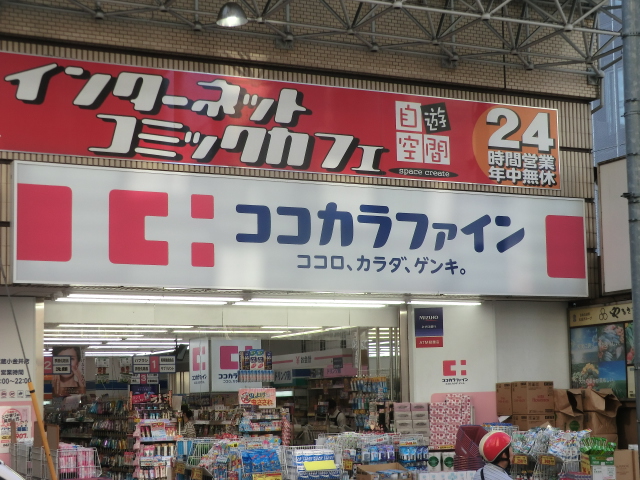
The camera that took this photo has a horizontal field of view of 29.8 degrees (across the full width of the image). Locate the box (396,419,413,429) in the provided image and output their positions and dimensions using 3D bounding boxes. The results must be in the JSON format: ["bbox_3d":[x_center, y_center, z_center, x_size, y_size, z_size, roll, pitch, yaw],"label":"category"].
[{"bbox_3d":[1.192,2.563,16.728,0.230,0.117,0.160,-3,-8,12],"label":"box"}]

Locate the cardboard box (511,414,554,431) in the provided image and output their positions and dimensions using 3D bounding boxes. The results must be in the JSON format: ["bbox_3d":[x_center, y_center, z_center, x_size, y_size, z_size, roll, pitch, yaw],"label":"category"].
[{"bbox_3d":[3.174,2.822,17.779,0.480,0.470,0.390,3,-8,-25],"label":"cardboard box"}]

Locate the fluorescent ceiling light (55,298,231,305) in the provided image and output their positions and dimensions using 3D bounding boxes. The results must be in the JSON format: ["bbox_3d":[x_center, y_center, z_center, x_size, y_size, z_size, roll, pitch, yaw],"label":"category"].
[{"bbox_3d":[-2.346,0.831,16.126,2.380,0.080,0.100,2,-8,-25],"label":"fluorescent ceiling light"}]

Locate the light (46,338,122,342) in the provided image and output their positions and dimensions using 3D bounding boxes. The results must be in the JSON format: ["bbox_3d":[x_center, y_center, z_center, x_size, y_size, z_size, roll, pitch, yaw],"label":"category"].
[{"bbox_3d":[-5.156,2.046,24.456,2.380,0.080,0.090,3,-8,-25],"label":"light"}]

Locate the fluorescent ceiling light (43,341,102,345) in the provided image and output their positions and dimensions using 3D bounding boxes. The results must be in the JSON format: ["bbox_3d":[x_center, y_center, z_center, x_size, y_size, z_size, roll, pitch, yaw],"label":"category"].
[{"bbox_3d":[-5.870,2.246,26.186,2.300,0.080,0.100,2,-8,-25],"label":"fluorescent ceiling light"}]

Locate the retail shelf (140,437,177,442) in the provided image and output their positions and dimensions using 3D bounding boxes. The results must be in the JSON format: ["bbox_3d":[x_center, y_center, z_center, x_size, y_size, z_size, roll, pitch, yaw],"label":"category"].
[{"bbox_3d":[-2.424,2.940,17.726,0.570,0.070,0.300,2,-8,-25],"label":"retail shelf"}]

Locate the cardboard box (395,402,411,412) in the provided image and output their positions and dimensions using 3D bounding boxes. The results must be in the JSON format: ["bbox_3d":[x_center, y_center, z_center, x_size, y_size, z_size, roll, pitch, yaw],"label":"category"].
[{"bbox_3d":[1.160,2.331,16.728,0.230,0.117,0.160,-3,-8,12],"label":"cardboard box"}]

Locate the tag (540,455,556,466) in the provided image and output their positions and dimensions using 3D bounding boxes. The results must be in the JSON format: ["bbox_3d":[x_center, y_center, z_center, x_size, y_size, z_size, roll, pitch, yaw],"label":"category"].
[{"bbox_3d":[2.790,2.692,14.674,0.190,0.110,0.010,3,-8,-25],"label":"tag"}]

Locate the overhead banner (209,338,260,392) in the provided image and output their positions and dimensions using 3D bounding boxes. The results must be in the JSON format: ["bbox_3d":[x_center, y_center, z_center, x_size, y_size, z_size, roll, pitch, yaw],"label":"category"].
[{"bbox_3d":[-1.749,2.585,24.869,1.110,1.110,0.120,2,-8,-25],"label":"overhead banner"}]

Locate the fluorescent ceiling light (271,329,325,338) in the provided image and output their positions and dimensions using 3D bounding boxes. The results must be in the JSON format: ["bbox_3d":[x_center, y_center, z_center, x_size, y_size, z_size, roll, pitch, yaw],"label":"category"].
[{"bbox_3d":[-0.450,1.870,23.806,0.090,0.080,2.380,3,-8,-25],"label":"fluorescent ceiling light"}]

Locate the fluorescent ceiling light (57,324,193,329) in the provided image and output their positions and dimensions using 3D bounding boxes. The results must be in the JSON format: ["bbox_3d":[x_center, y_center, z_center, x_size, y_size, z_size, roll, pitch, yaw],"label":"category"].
[{"bbox_3d":[-3.309,1.485,20.558,2.380,0.080,0.090,3,-8,-25],"label":"fluorescent ceiling light"}]

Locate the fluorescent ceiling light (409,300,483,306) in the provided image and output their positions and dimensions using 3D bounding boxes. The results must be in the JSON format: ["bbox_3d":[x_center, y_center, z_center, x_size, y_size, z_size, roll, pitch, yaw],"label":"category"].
[{"bbox_3d":[1.807,0.911,17.298,1.230,0.080,0.100,2,-8,-25],"label":"fluorescent ceiling light"}]

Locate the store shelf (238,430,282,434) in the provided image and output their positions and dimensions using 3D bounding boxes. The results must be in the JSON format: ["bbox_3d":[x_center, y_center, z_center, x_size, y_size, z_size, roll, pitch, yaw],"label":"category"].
[{"bbox_3d":[-0.996,3.219,20.118,0.810,0.050,0.400,3,-8,-25],"label":"store shelf"}]

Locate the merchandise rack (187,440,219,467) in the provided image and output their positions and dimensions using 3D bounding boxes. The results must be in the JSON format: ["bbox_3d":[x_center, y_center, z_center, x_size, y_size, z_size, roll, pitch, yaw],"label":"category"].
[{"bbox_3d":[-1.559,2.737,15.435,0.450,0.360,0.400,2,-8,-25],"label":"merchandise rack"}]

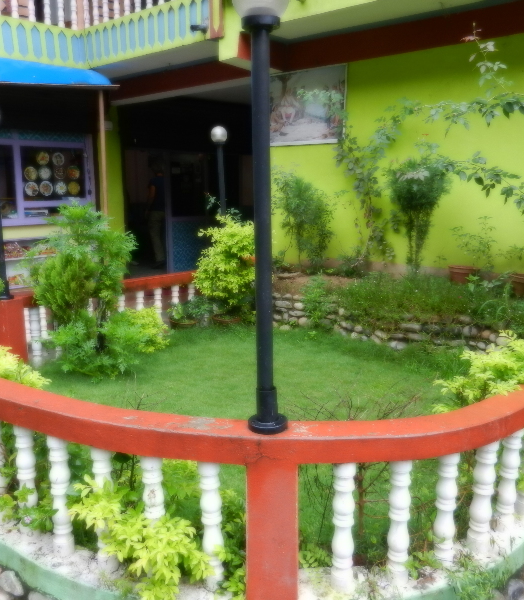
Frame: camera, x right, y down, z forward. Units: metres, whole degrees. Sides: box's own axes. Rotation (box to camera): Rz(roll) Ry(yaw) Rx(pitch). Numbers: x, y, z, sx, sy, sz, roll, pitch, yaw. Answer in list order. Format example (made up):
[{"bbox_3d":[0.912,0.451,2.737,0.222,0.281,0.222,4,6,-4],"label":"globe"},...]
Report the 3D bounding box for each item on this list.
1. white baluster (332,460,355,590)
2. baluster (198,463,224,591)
[{"bbox_3d":[0.277,0.747,1.961,0.082,0.484,0.082,0,10,0],"label":"white baluster"},{"bbox_3d":[-0.166,0.747,1.900,0.072,0.458,0.072,-2,11,-6],"label":"baluster"}]

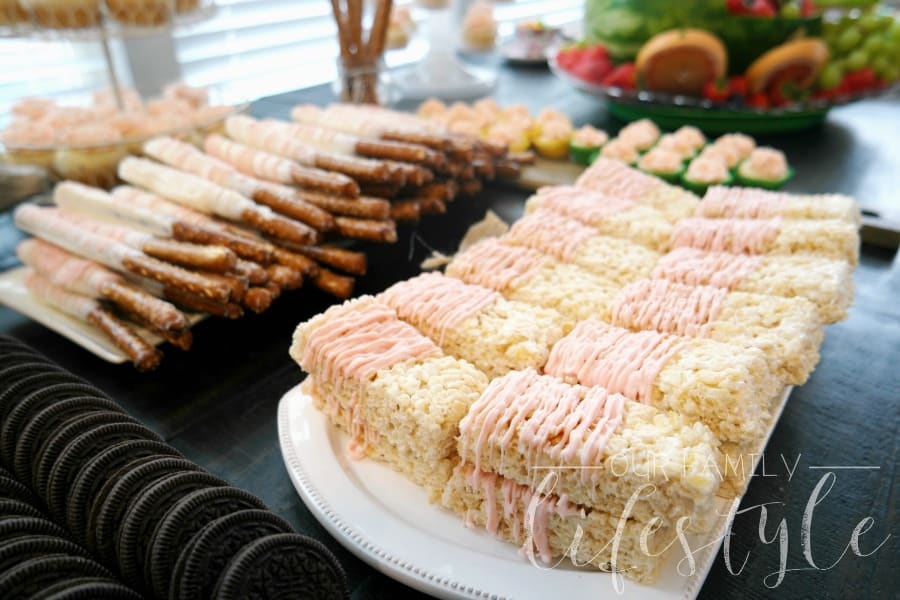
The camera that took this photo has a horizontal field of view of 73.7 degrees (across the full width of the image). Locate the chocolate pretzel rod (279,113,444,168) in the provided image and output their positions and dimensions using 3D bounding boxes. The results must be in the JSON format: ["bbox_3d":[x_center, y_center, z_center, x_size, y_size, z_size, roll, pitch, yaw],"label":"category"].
[{"bbox_3d":[-0.092,-0.146,0.544,0.183,0.016,0.016,19,36,24],"label":"chocolate pretzel rod"}]

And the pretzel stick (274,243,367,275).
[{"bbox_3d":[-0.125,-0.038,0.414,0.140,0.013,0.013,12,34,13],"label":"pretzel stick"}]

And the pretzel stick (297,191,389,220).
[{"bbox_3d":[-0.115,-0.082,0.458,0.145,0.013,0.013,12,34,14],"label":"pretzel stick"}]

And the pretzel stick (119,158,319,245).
[{"bbox_3d":[-0.169,-0.070,0.421,0.189,0.017,0.017,20,36,24],"label":"pretzel stick"}]

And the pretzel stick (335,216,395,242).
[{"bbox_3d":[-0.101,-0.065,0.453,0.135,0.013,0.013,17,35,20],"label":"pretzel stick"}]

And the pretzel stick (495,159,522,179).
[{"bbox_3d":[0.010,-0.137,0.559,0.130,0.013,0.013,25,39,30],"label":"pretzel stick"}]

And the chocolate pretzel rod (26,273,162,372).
[{"bbox_3d":[-0.206,0.008,0.336,0.145,0.014,0.014,21,37,33],"label":"chocolate pretzel rod"}]

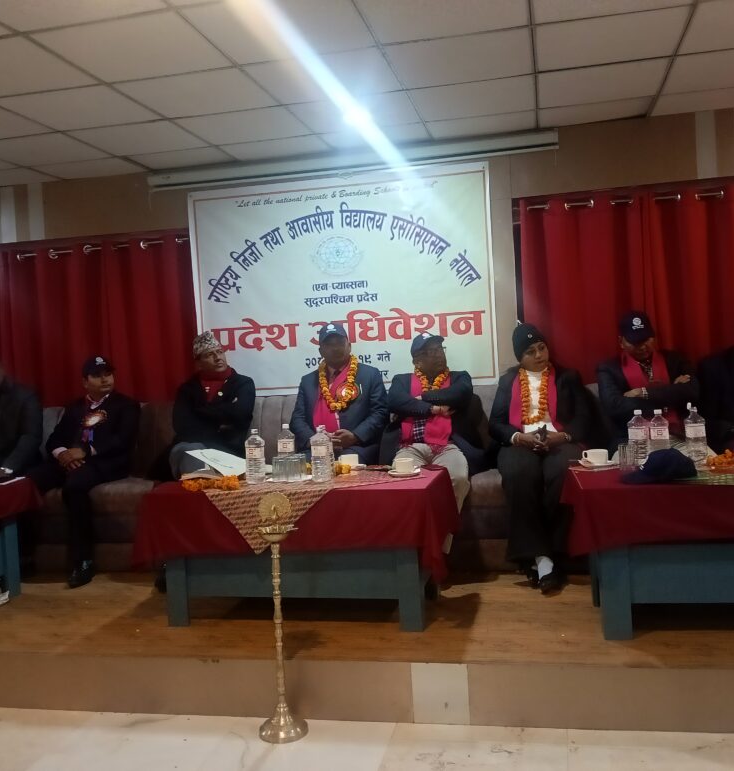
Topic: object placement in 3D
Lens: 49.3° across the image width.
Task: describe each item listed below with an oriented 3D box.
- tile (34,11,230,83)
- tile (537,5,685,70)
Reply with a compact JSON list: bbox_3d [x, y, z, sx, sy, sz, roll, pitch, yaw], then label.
[{"bbox_3d":[-0.882,-1.295,3.074,0.595,0.020,0.595,-3,3,12],"label":"tile"},{"bbox_3d":[0.993,-1.423,3.293,0.600,0.020,0.600,-3,3,12],"label":"tile"}]

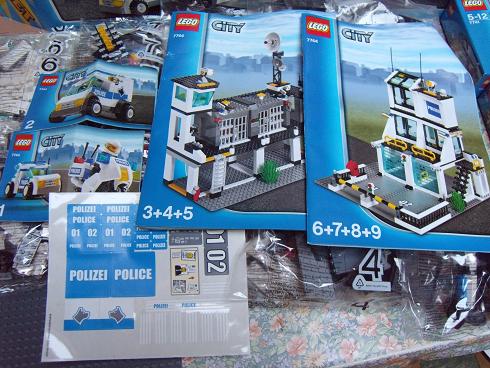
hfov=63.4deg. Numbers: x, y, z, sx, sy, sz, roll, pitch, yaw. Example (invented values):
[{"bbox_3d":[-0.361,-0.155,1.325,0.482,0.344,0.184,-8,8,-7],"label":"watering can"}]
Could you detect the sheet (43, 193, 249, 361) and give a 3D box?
[{"bbox_3d":[-0.100,0.092,0.412,0.206,0.004,0.168,-1,82,-4],"label":"sheet"}]

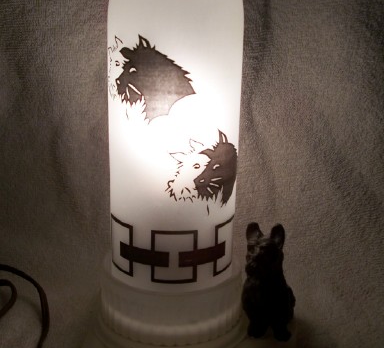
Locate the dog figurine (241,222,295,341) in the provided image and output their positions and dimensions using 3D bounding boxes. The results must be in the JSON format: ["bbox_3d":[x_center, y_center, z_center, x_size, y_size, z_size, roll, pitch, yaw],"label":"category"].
[{"bbox_3d":[0.059,0.069,0.373,0.039,0.081,0.051,5,17,11],"label":"dog figurine"}]

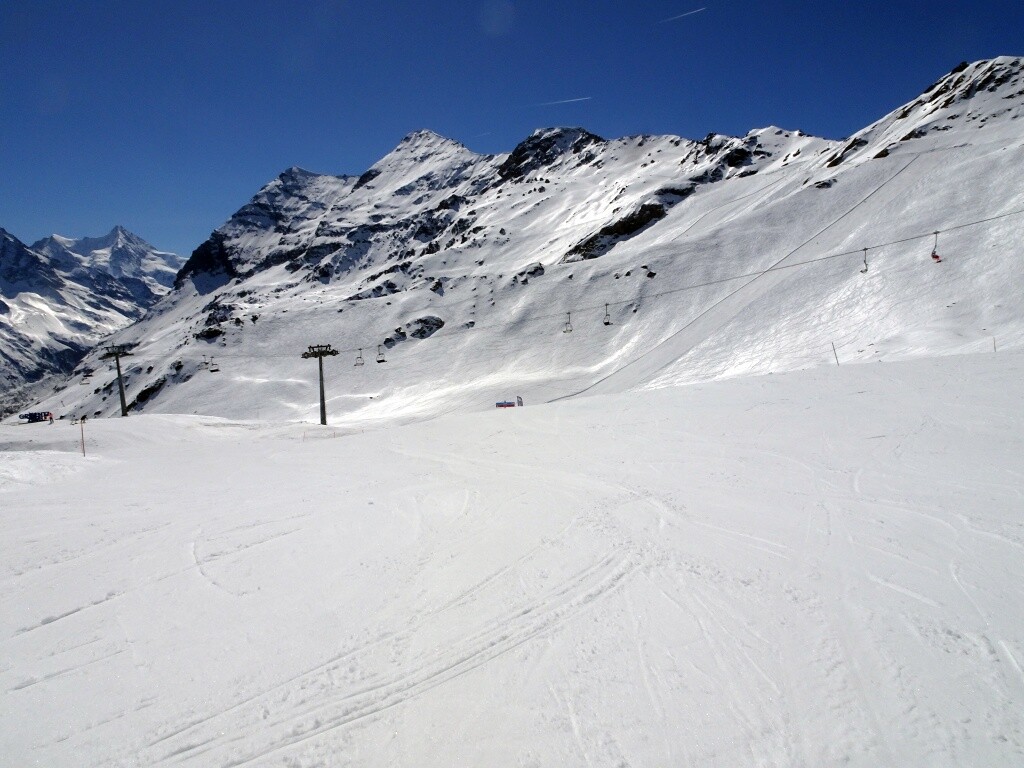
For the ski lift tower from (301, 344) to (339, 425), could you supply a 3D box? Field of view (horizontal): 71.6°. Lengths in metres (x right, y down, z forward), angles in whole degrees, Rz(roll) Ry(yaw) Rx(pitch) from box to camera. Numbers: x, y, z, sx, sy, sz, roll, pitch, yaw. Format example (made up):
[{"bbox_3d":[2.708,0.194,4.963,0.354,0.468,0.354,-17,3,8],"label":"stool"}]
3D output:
[{"bbox_3d":[-34.710,0.200,130.000,4.200,14.630,5.200,0,4,29],"label":"ski lift tower"}]

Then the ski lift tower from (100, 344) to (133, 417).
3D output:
[{"bbox_3d":[-87.570,-0.650,159.000,4.300,15.790,5.200,-5,1,29],"label":"ski lift tower"}]

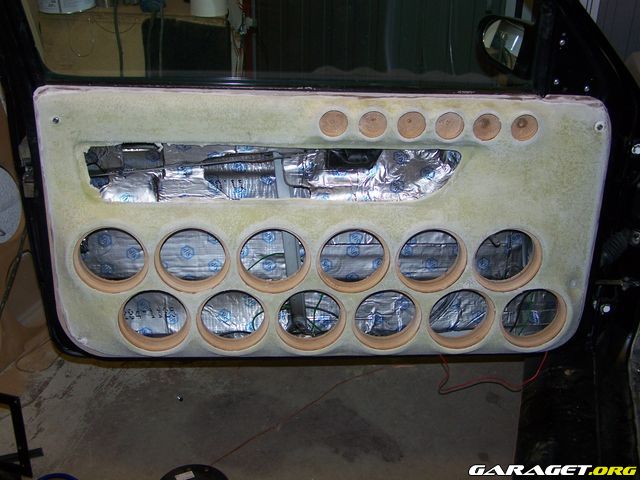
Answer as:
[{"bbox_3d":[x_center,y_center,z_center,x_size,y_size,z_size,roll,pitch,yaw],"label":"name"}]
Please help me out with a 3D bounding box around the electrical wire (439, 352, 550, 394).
[{"bbox_3d":[0.456,0.350,2.100,0.290,0.130,0.100,-1,27,-4],"label":"electrical wire"}]

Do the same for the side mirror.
[{"bbox_3d":[0.427,-0.429,1.772,0.100,0.125,0.175,-8,28,-18],"label":"side mirror"}]

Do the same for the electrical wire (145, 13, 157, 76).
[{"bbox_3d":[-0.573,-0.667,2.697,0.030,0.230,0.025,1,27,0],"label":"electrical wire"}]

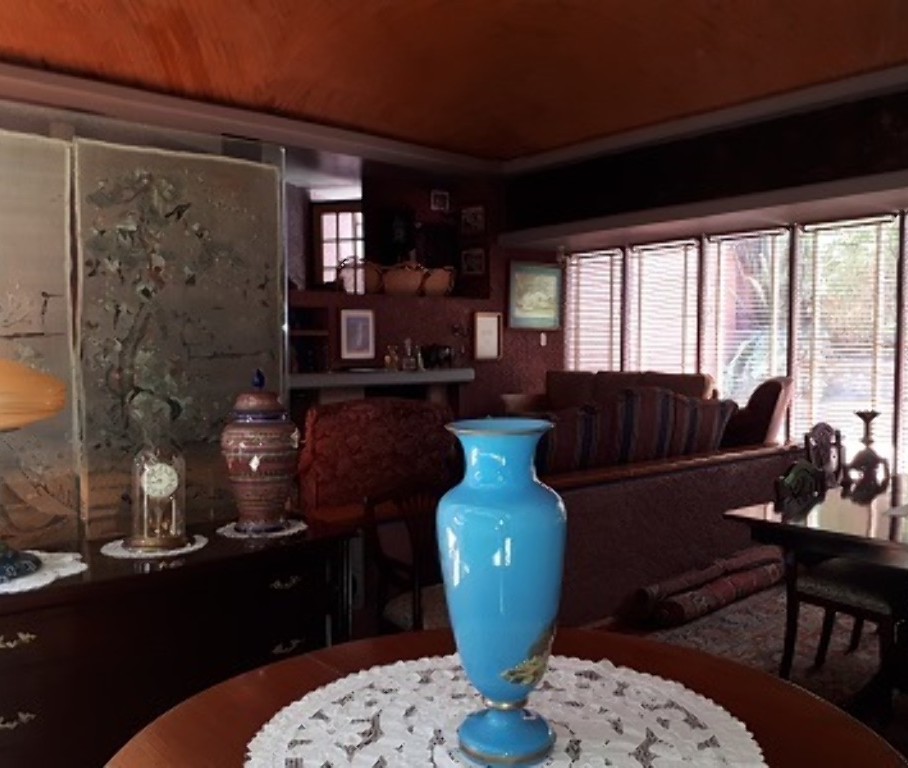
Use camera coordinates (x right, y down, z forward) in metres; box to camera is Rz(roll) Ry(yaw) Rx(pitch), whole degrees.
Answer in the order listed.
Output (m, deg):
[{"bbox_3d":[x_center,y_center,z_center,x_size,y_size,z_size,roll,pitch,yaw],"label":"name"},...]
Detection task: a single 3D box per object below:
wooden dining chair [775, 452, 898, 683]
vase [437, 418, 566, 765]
[{"bbox_3d":[1.555,0.764,3.136,0.420,0.905,0.510,-3,4,-40],"label":"wooden dining chair"},{"bbox_3d":[0.076,0.308,1.211,0.194,0.490,0.194,0,3,0],"label":"vase"}]

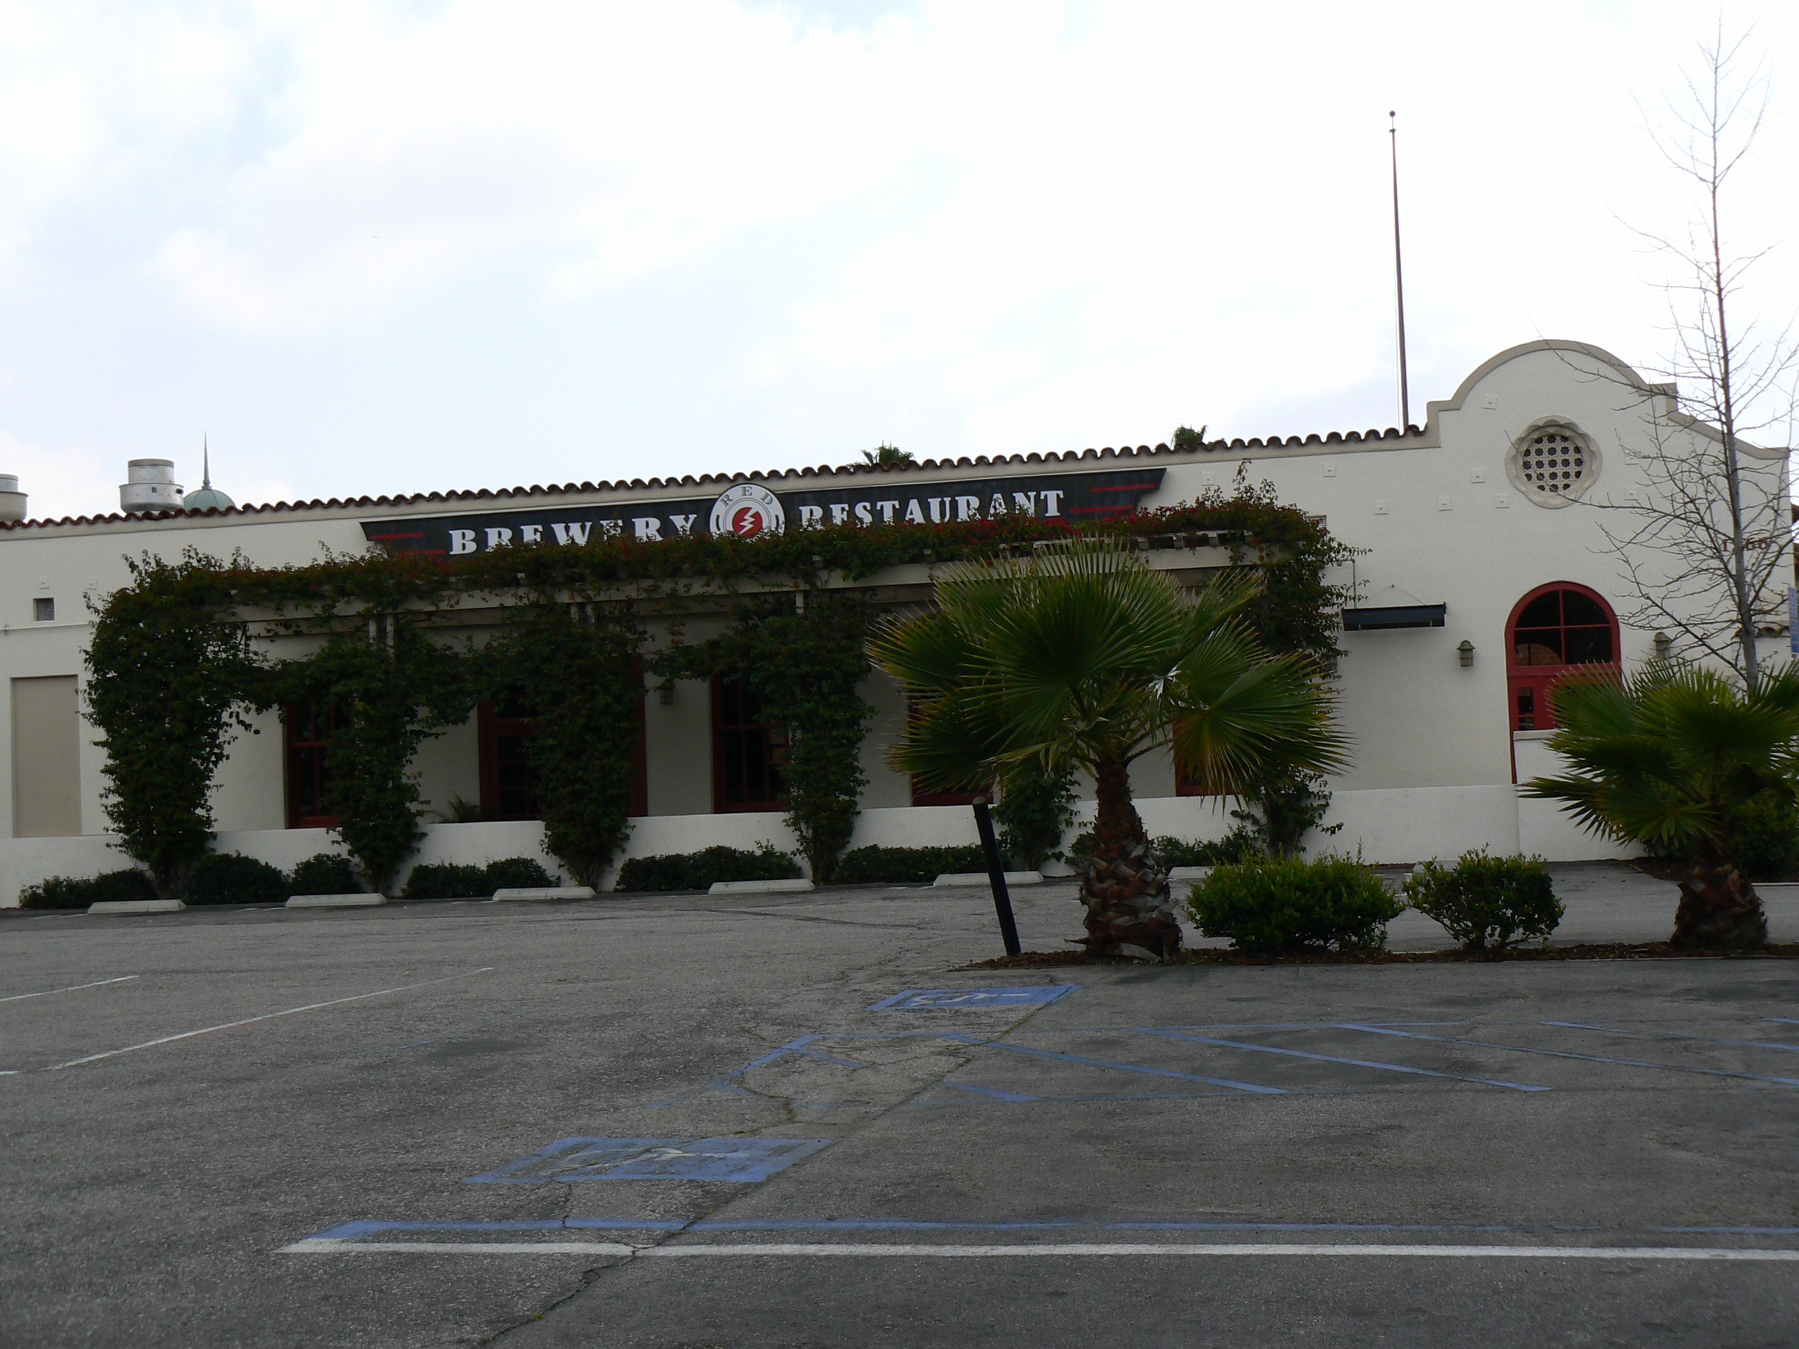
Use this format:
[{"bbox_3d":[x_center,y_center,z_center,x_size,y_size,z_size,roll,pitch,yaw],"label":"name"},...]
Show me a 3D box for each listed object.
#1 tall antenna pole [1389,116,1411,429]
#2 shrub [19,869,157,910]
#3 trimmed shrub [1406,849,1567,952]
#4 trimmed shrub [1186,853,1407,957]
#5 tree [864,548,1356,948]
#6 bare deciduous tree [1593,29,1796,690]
[{"bbox_3d":[7.901,-6.021,41.000,0.110,5.800,0.110,-3,-3,13],"label":"tall antenna pole"},{"bbox_3d":[-10.807,2.873,34.600,1.700,0.520,0.750,-3,-3,13],"label":"shrub"},{"bbox_3d":[3.416,1.328,15.200,0.900,0.600,0.850,-3,-3,13],"label":"trimmed shrub"},{"bbox_3d":[2.360,1.362,15.500,1.250,0.580,0.950,-3,-3,13],"label":"trimmed shrub"},{"bbox_3d":[1.295,0.449,15.800,2.850,2.500,2.750,-3,-3,13],"label":"tree"},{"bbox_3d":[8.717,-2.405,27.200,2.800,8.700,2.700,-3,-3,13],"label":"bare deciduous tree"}]

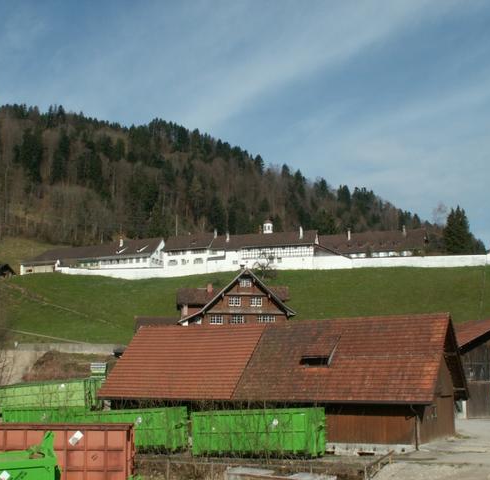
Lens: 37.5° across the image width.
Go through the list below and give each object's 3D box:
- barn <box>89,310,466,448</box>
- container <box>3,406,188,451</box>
[{"bbox_3d":[2.195,9.402,48.734,23.209,7.810,9.245,-6,-12,28],"label":"barn"},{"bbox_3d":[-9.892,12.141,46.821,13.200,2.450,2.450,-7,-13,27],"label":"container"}]

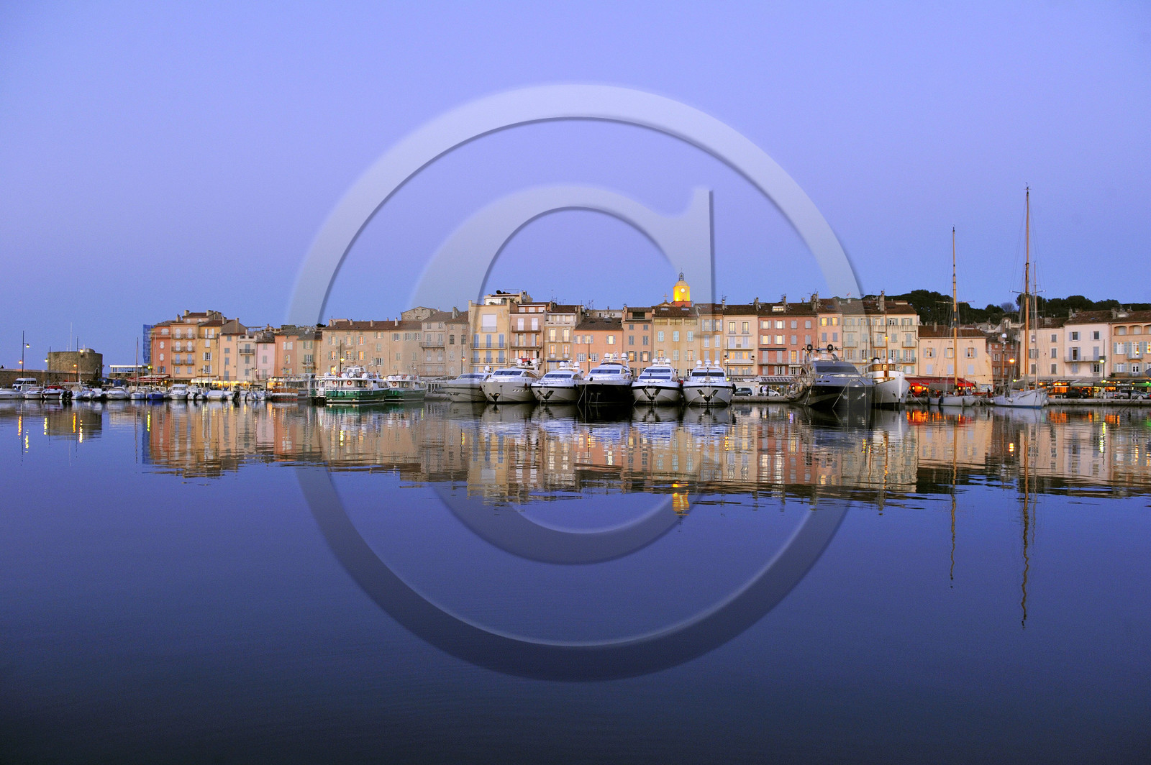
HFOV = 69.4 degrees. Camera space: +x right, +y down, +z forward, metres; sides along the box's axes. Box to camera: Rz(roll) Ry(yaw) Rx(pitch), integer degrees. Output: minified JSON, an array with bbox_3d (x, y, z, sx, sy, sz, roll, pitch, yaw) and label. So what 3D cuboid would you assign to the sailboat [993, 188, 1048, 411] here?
[{"bbox_3d":[61.593,-11.299,113.580,5.200,29.600,25.500,0,0,16],"label":"sailboat"}]

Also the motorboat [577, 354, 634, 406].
[{"bbox_3d":[5.126,-0.791,134.522,7.000,8.100,29.500,0,0,9],"label":"motorboat"}]

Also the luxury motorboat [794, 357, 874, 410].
[{"bbox_3d":[36.700,-0.600,116.400,6.800,7.600,27.000,0,0,11],"label":"luxury motorboat"}]

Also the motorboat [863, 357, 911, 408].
[{"bbox_3d":[44.500,-0.230,119.900,6.100,7.000,20.000,0,0,9],"label":"motorboat"}]

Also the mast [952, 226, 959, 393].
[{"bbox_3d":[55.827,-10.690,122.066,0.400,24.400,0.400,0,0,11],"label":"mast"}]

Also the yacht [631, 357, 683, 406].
[{"bbox_3d":[12.924,-0.461,131.020,6.800,7.500,29.500,0,0,9],"label":"yacht"}]

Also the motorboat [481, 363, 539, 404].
[{"bbox_3d":[-10.649,-0.122,138.018,6.500,6.600,27.000,0,0,7],"label":"motorboat"}]

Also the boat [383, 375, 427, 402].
[{"bbox_3d":[-26.700,0.710,132.500,4.900,4.300,17.000,0,0,10],"label":"boat"}]

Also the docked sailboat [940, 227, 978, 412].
[{"bbox_3d":[56.883,-9.625,123.571,4.600,26.300,17.000,0,0,11],"label":"docked sailboat"}]

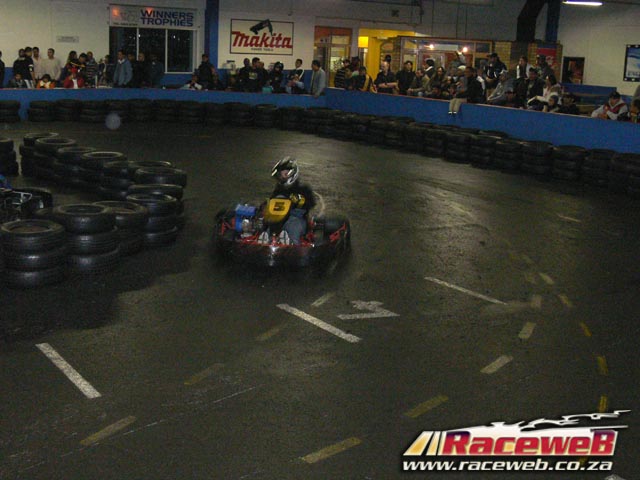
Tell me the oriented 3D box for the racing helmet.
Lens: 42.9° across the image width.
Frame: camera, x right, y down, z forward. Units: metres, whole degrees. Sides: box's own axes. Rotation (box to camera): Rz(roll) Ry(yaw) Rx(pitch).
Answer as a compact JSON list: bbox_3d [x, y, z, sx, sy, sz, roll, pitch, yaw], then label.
[{"bbox_3d":[-0.401,-0.775,9.200,0.270,0.290,0.330,6,14,15],"label":"racing helmet"}]

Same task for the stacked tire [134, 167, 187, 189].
[{"bbox_3d":[-1.829,-0.715,9.300,0.590,0.165,0.590,2,14,0],"label":"stacked tire"}]

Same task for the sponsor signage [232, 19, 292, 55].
[{"bbox_3d":[-1.956,-6.920,27.825,2.495,1.118,0.050,-7,17,-33],"label":"sponsor signage"}]

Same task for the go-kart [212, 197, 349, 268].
[{"bbox_3d":[-0.353,-0.253,8.956,1.420,0.600,1.820,4,14,5],"label":"go-kart"}]

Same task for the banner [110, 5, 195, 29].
[{"bbox_3d":[-5.196,-6.979,25.542,2.856,0.645,0.050,-7,17,-33],"label":"banner"}]

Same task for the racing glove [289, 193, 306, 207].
[{"bbox_3d":[-0.249,-0.448,9.000,0.150,0.130,0.150,7,15,19],"label":"racing glove"}]

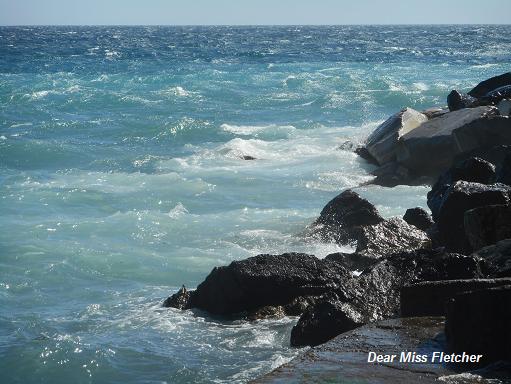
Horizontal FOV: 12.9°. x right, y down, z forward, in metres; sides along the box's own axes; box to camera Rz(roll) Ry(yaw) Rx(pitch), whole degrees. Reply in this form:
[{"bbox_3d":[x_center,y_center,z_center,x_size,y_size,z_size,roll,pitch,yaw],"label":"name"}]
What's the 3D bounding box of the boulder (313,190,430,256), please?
[{"bbox_3d":[2.079,0.564,40.500,2.050,1.100,1.700,0,4,0],"label":"boulder"}]

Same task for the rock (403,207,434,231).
[{"bbox_3d":[3.563,0.579,49.400,0.699,0.570,0.650,0,4,0],"label":"rock"}]

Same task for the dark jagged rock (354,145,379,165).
[{"bbox_3d":[3.610,-1.219,73.500,0.780,0.680,0.750,0,4,0],"label":"dark jagged rock"}]

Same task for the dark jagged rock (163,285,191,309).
[{"bbox_3d":[-1.269,1.678,36.300,0.450,0.420,0.450,0,4,0],"label":"dark jagged rock"}]

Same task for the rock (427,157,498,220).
[{"bbox_3d":[4.676,-0.079,51.300,1.589,1.400,1.400,0,4,0],"label":"rock"}]

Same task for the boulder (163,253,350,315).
[{"bbox_3d":[0.048,1.490,36.400,2.963,1.000,1.700,0,4,0],"label":"boulder"}]

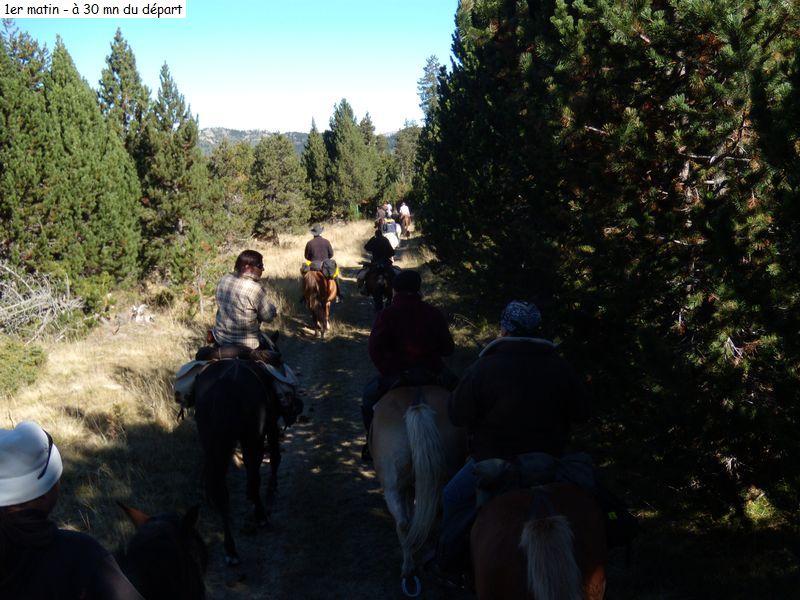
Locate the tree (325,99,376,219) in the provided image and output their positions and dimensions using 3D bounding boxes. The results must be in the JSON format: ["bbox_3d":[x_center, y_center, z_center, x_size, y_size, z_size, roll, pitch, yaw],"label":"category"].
[{"bbox_3d":[-3.451,-9.794,58.000,3.800,8.400,3.800,0,6,0],"label":"tree"}]

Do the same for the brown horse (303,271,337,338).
[{"bbox_3d":[-1.627,-0.053,17.700,0.620,1.650,2.200,1,6,6],"label":"brown horse"}]

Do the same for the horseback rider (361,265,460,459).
[{"bbox_3d":[0.096,0.496,6.400,0.780,1.500,0.700,0,6,-3],"label":"horseback rider"}]

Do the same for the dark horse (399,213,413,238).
[{"bbox_3d":[0.398,-4.628,51.000,0.620,1.600,2.200,0,6,3],"label":"dark horse"}]

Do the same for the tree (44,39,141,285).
[{"bbox_3d":[-8.501,-3.773,23.000,2.800,7.000,2.800,0,6,0],"label":"tree"}]

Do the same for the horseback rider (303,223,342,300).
[{"bbox_3d":[-1.630,-0.789,17.500,0.800,1.680,0.680,1,6,5],"label":"horseback rider"}]

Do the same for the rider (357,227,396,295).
[{"bbox_3d":[-0.478,-0.856,18.500,0.850,1.500,0.680,0,6,2],"label":"rider"}]

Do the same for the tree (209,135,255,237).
[{"bbox_3d":[-7.291,-4.695,36.000,2.500,4.700,2.500,0,6,0],"label":"tree"}]

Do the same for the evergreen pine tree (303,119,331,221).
[{"bbox_3d":[-5.688,-8.649,56.000,2.300,7.000,2.300,0,6,0],"label":"evergreen pine tree"}]

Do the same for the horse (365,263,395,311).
[{"bbox_3d":[-0.443,-0.170,18.900,0.620,1.620,2.200,0,6,2],"label":"horse"}]

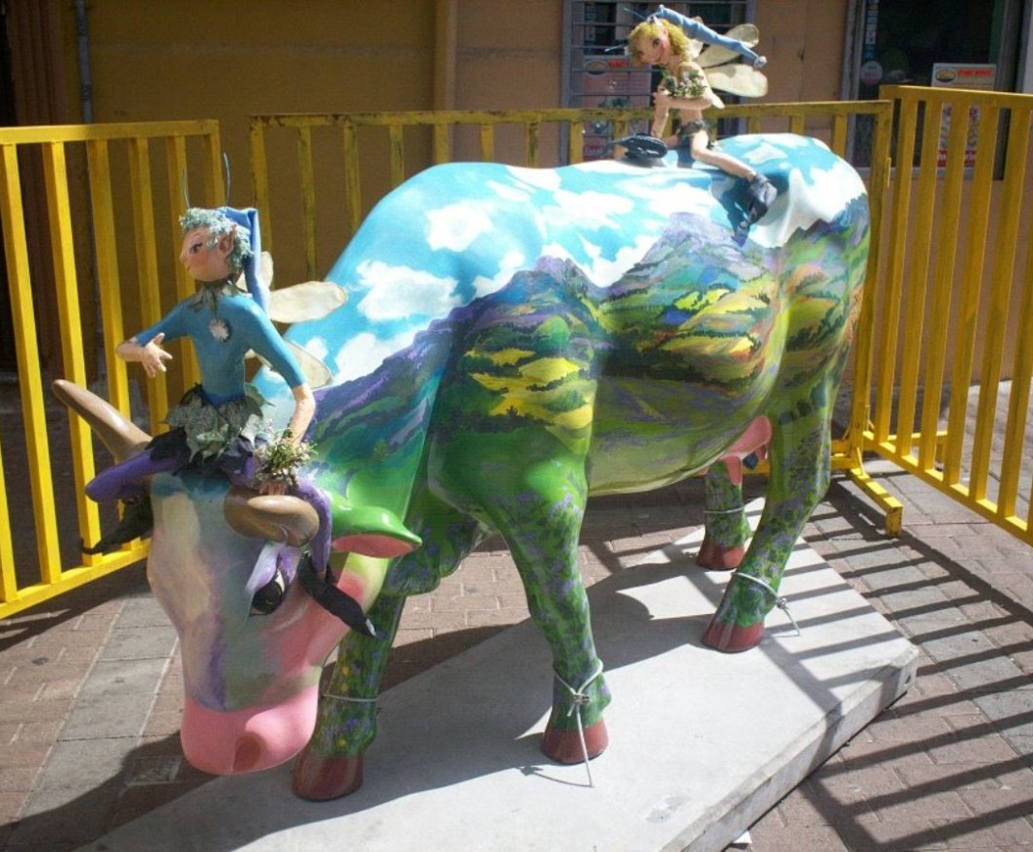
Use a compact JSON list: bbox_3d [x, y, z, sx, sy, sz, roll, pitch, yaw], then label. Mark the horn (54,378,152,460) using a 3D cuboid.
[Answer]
[{"bbox_3d":[-0.669,-0.010,1.916,0.240,0.070,0.070,34,30,18],"label":"horn"}]

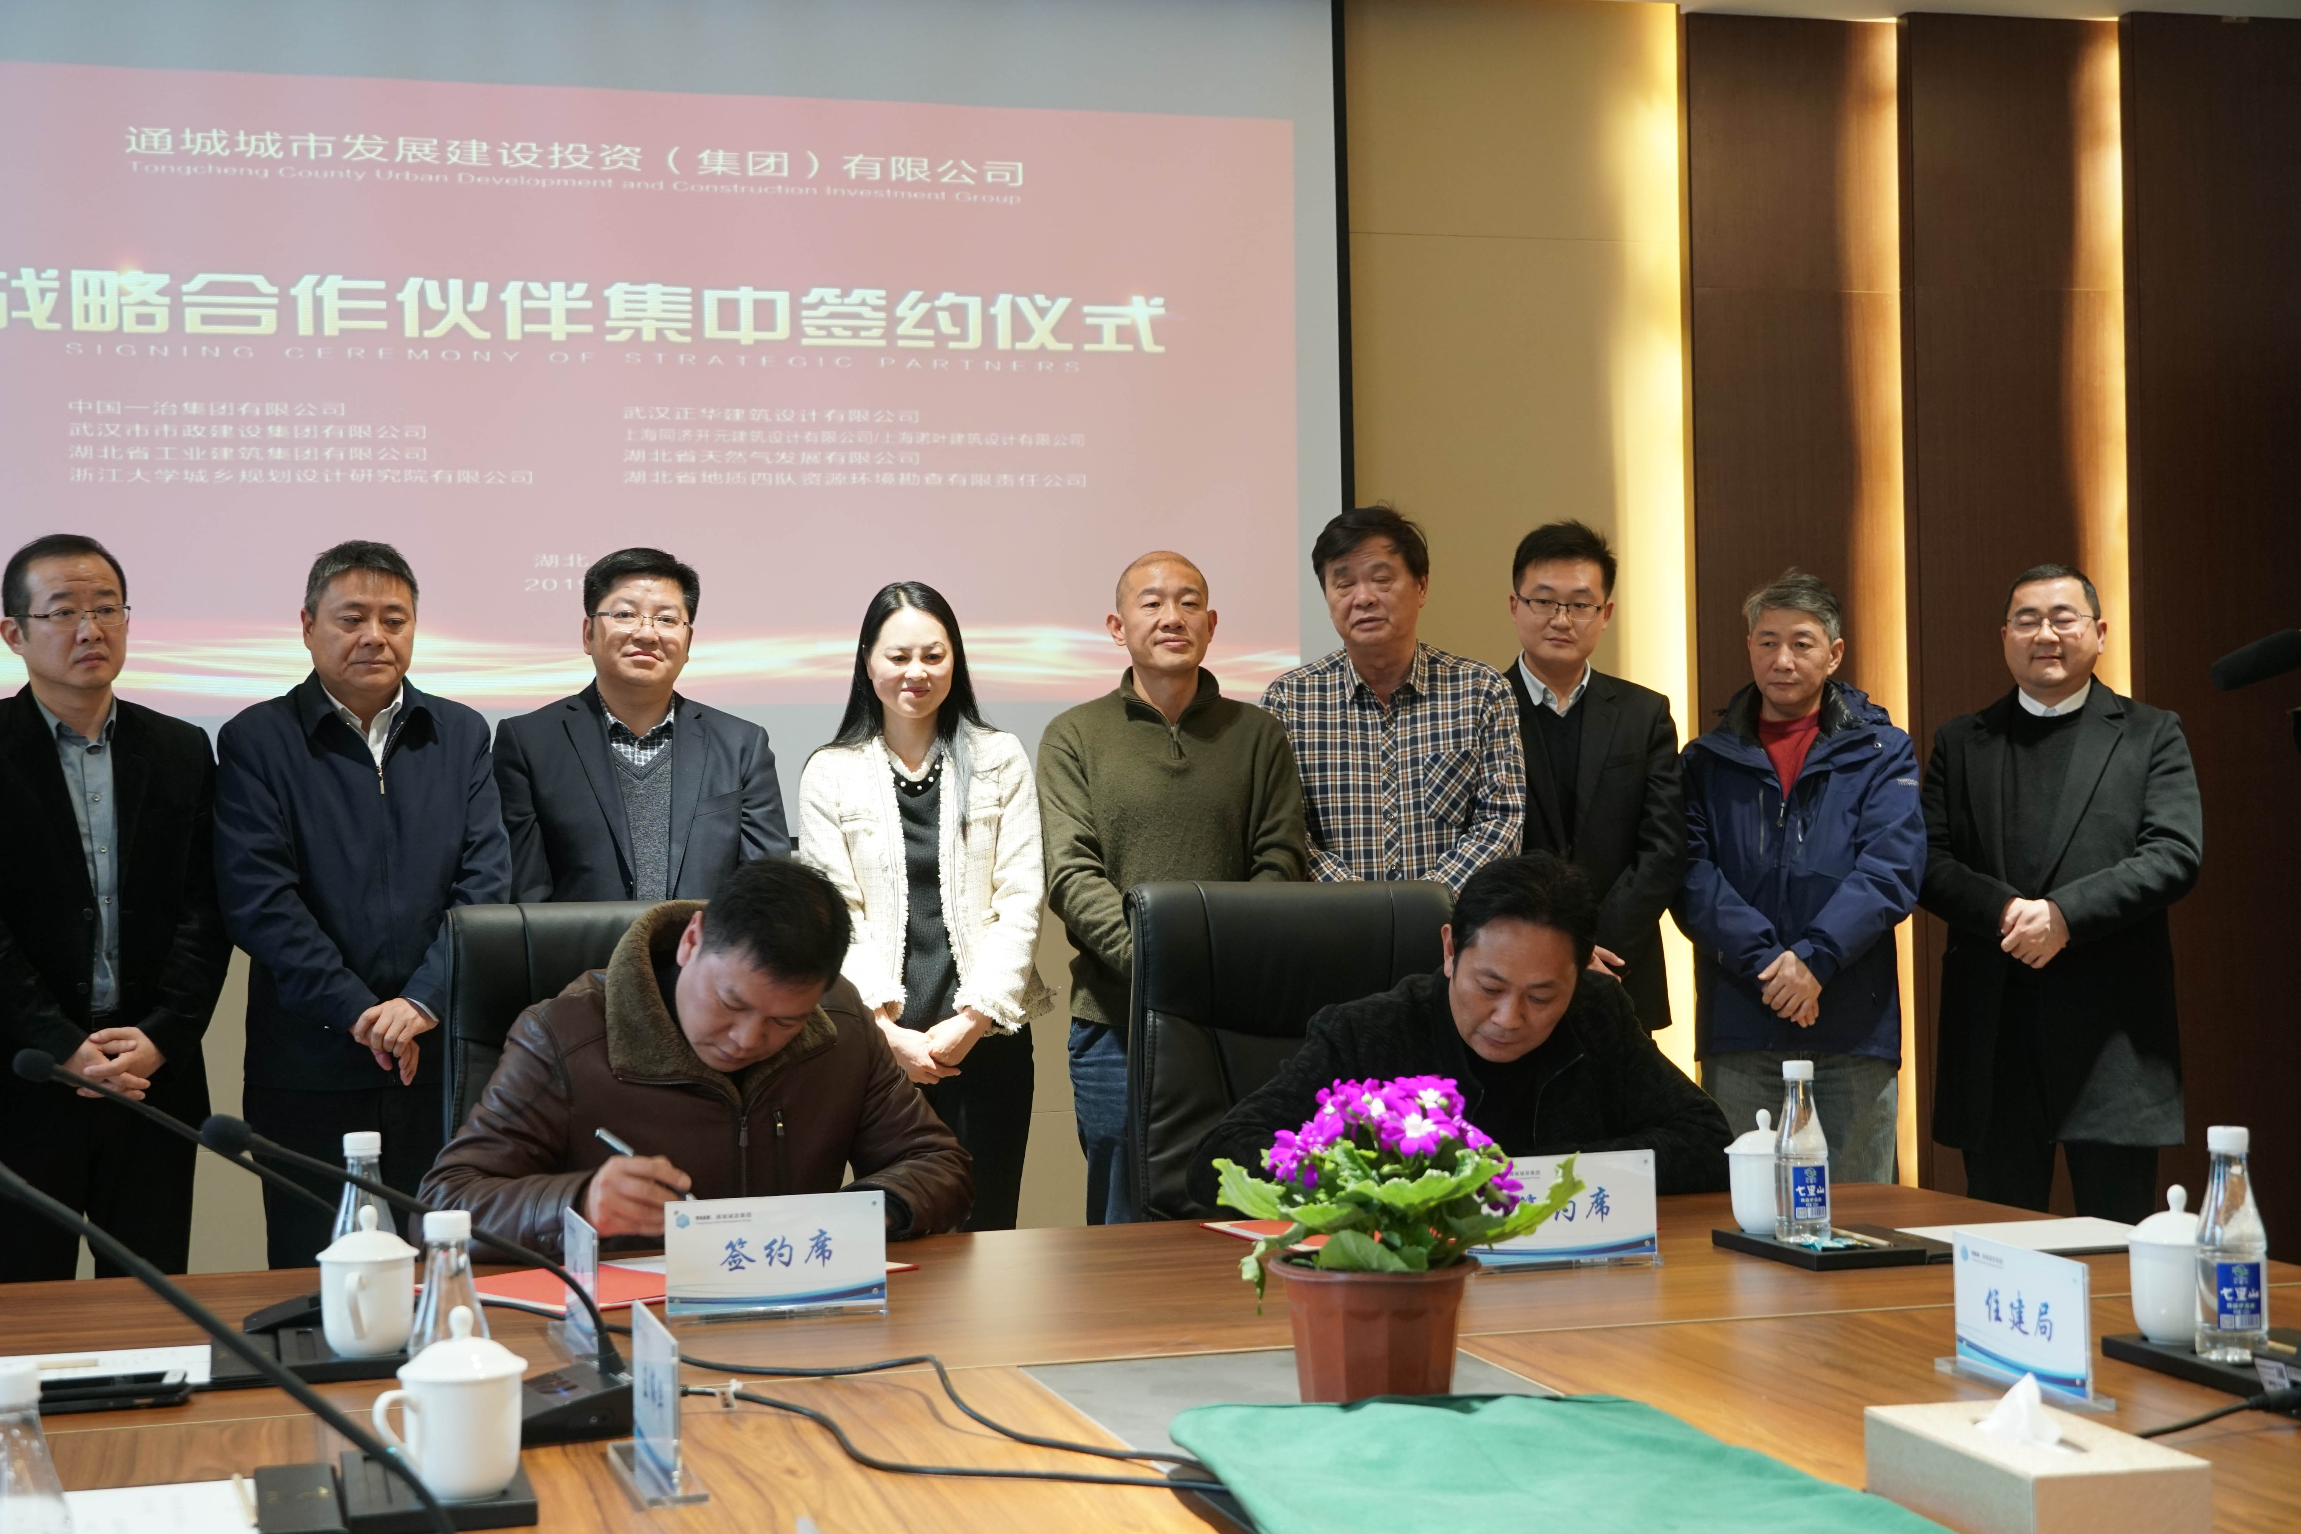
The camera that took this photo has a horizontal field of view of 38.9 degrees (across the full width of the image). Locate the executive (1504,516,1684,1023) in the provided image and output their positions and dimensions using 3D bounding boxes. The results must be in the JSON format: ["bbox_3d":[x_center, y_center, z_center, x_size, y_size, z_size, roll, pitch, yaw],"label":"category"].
[{"bbox_3d":[0.708,0.433,5.492,0.480,1.700,0.290,-1,-1,-9],"label":"executive"}]

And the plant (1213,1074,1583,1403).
[{"bbox_3d":[0.194,0.379,2.620,0.280,0.265,0.265,-1,-1,0],"label":"plant"}]

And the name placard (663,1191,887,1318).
[{"bbox_3d":[-0.357,0.464,3.089,0.210,0.112,0.050,-1,-1,-15],"label":"name placard"}]

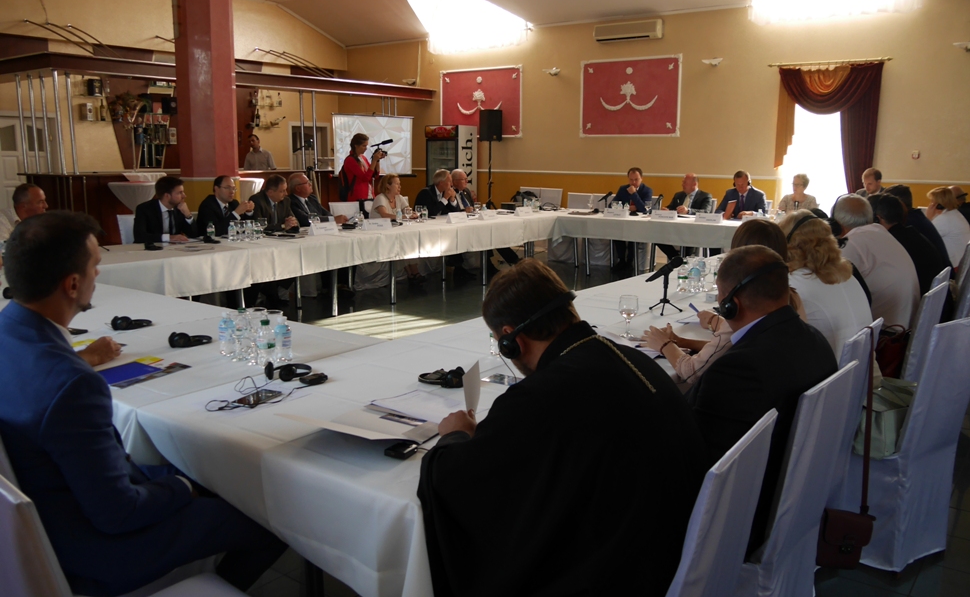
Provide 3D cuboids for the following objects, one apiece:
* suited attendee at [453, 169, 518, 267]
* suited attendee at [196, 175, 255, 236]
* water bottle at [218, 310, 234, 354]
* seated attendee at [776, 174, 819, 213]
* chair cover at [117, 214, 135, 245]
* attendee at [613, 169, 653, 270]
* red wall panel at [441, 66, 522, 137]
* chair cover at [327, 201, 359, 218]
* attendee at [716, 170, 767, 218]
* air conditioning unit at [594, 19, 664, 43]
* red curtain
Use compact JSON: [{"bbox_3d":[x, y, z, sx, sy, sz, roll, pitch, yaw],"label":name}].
[{"bbox_3d":[-0.082,-0.994,9.905,0.820,1.228,0.550,7,13,32],"label":"suited attendee"},{"bbox_3d":[-2.384,-0.485,7.204,0.740,1.228,0.540,9,14,37],"label":"suited attendee"},{"bbox_3d":[-1.031,0.127,3.124,0.062,0.165,0.062,9,14,37],"label":"water bottle"},{"bbox_3d":[3.665,-0.821,9.353,0.480,1.300,0.740,10,14,41],"label":"seated attendee"},{"bbox_3d":[-2.817,-0.263,6.823,0.520,0.931,0.460,9,14,37],"label":"chair cover"},{"bbox_3d":[1.962,-1.079,10.573,0.560,1.335,0.800,8,13,36],"label":"attendee"},{"bbox_3d":[-0.082,-3.196,12.864,1.650,1.110,0.050,8,13,36],"label":"red wall panel"},{"bbox_3d":[-1.502,-0.633,9.068,0.520,0.955,0.440,8,13,36],"label":"chair cover"},{"bbox_3d":[3.053,-0.887,9.363,0.580,1.257,0.780,7,13,33],"label":"attendee"},{"bbox_3d":[1.972,-3.656,10.767,0.963,0.235,0.200,8,13,36],"label":"air conditioning unit"},{"bbox_3d":[4.079,-1.600,9.480,1.149,2.391,0.200,8,13,36],"label":"red curtain"}]

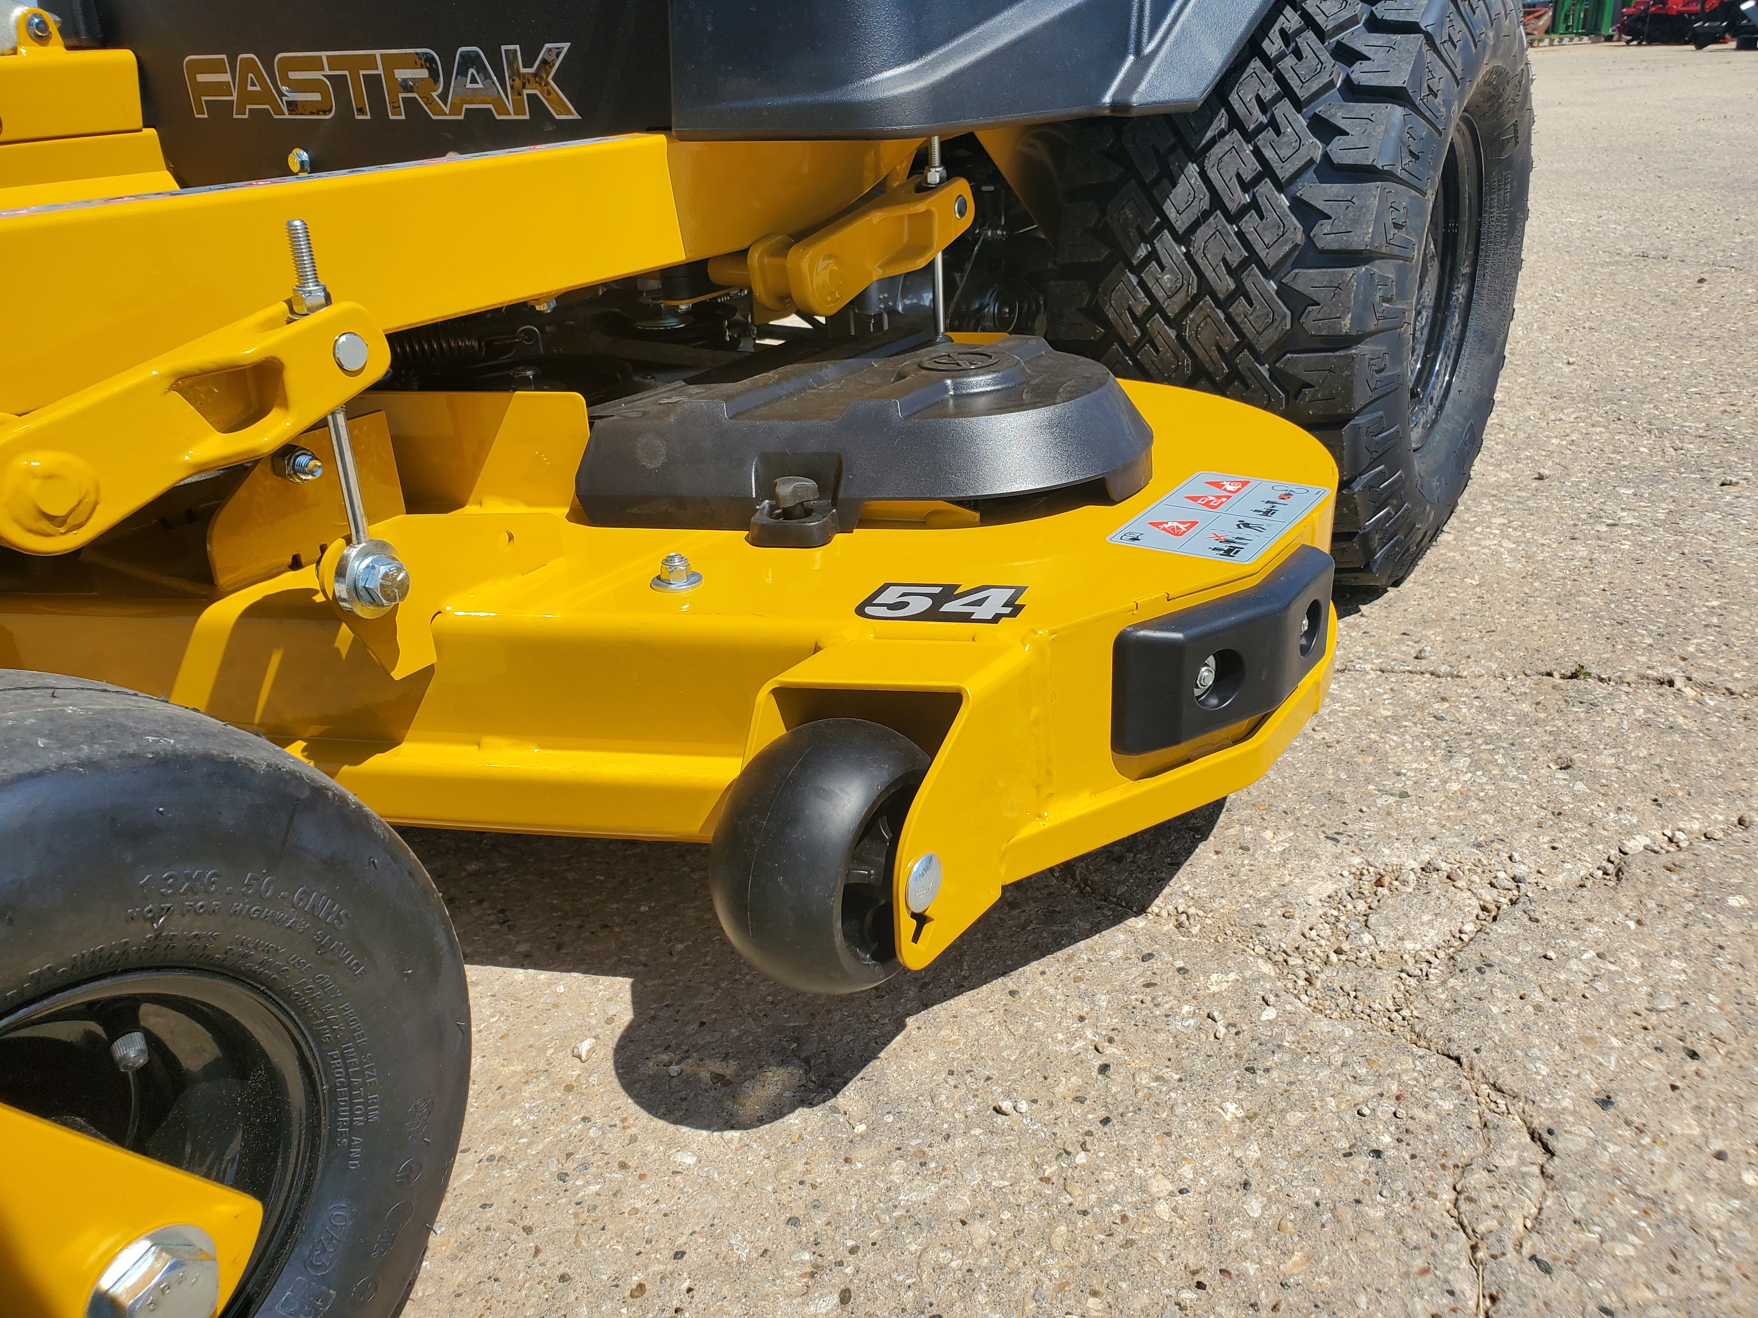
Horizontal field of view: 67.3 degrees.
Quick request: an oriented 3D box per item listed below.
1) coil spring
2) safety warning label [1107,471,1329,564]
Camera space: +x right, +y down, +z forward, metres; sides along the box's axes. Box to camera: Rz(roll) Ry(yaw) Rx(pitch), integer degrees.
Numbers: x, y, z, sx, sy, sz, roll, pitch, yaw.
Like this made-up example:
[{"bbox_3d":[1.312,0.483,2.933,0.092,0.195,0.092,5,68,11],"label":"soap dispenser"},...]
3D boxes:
[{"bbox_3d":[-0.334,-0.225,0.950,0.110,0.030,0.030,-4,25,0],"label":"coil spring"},{"bbox_3d":[0.192,-0.081,0.736,0.083,0.002,0.134,14,31,32],"label":"safety warning label"}]

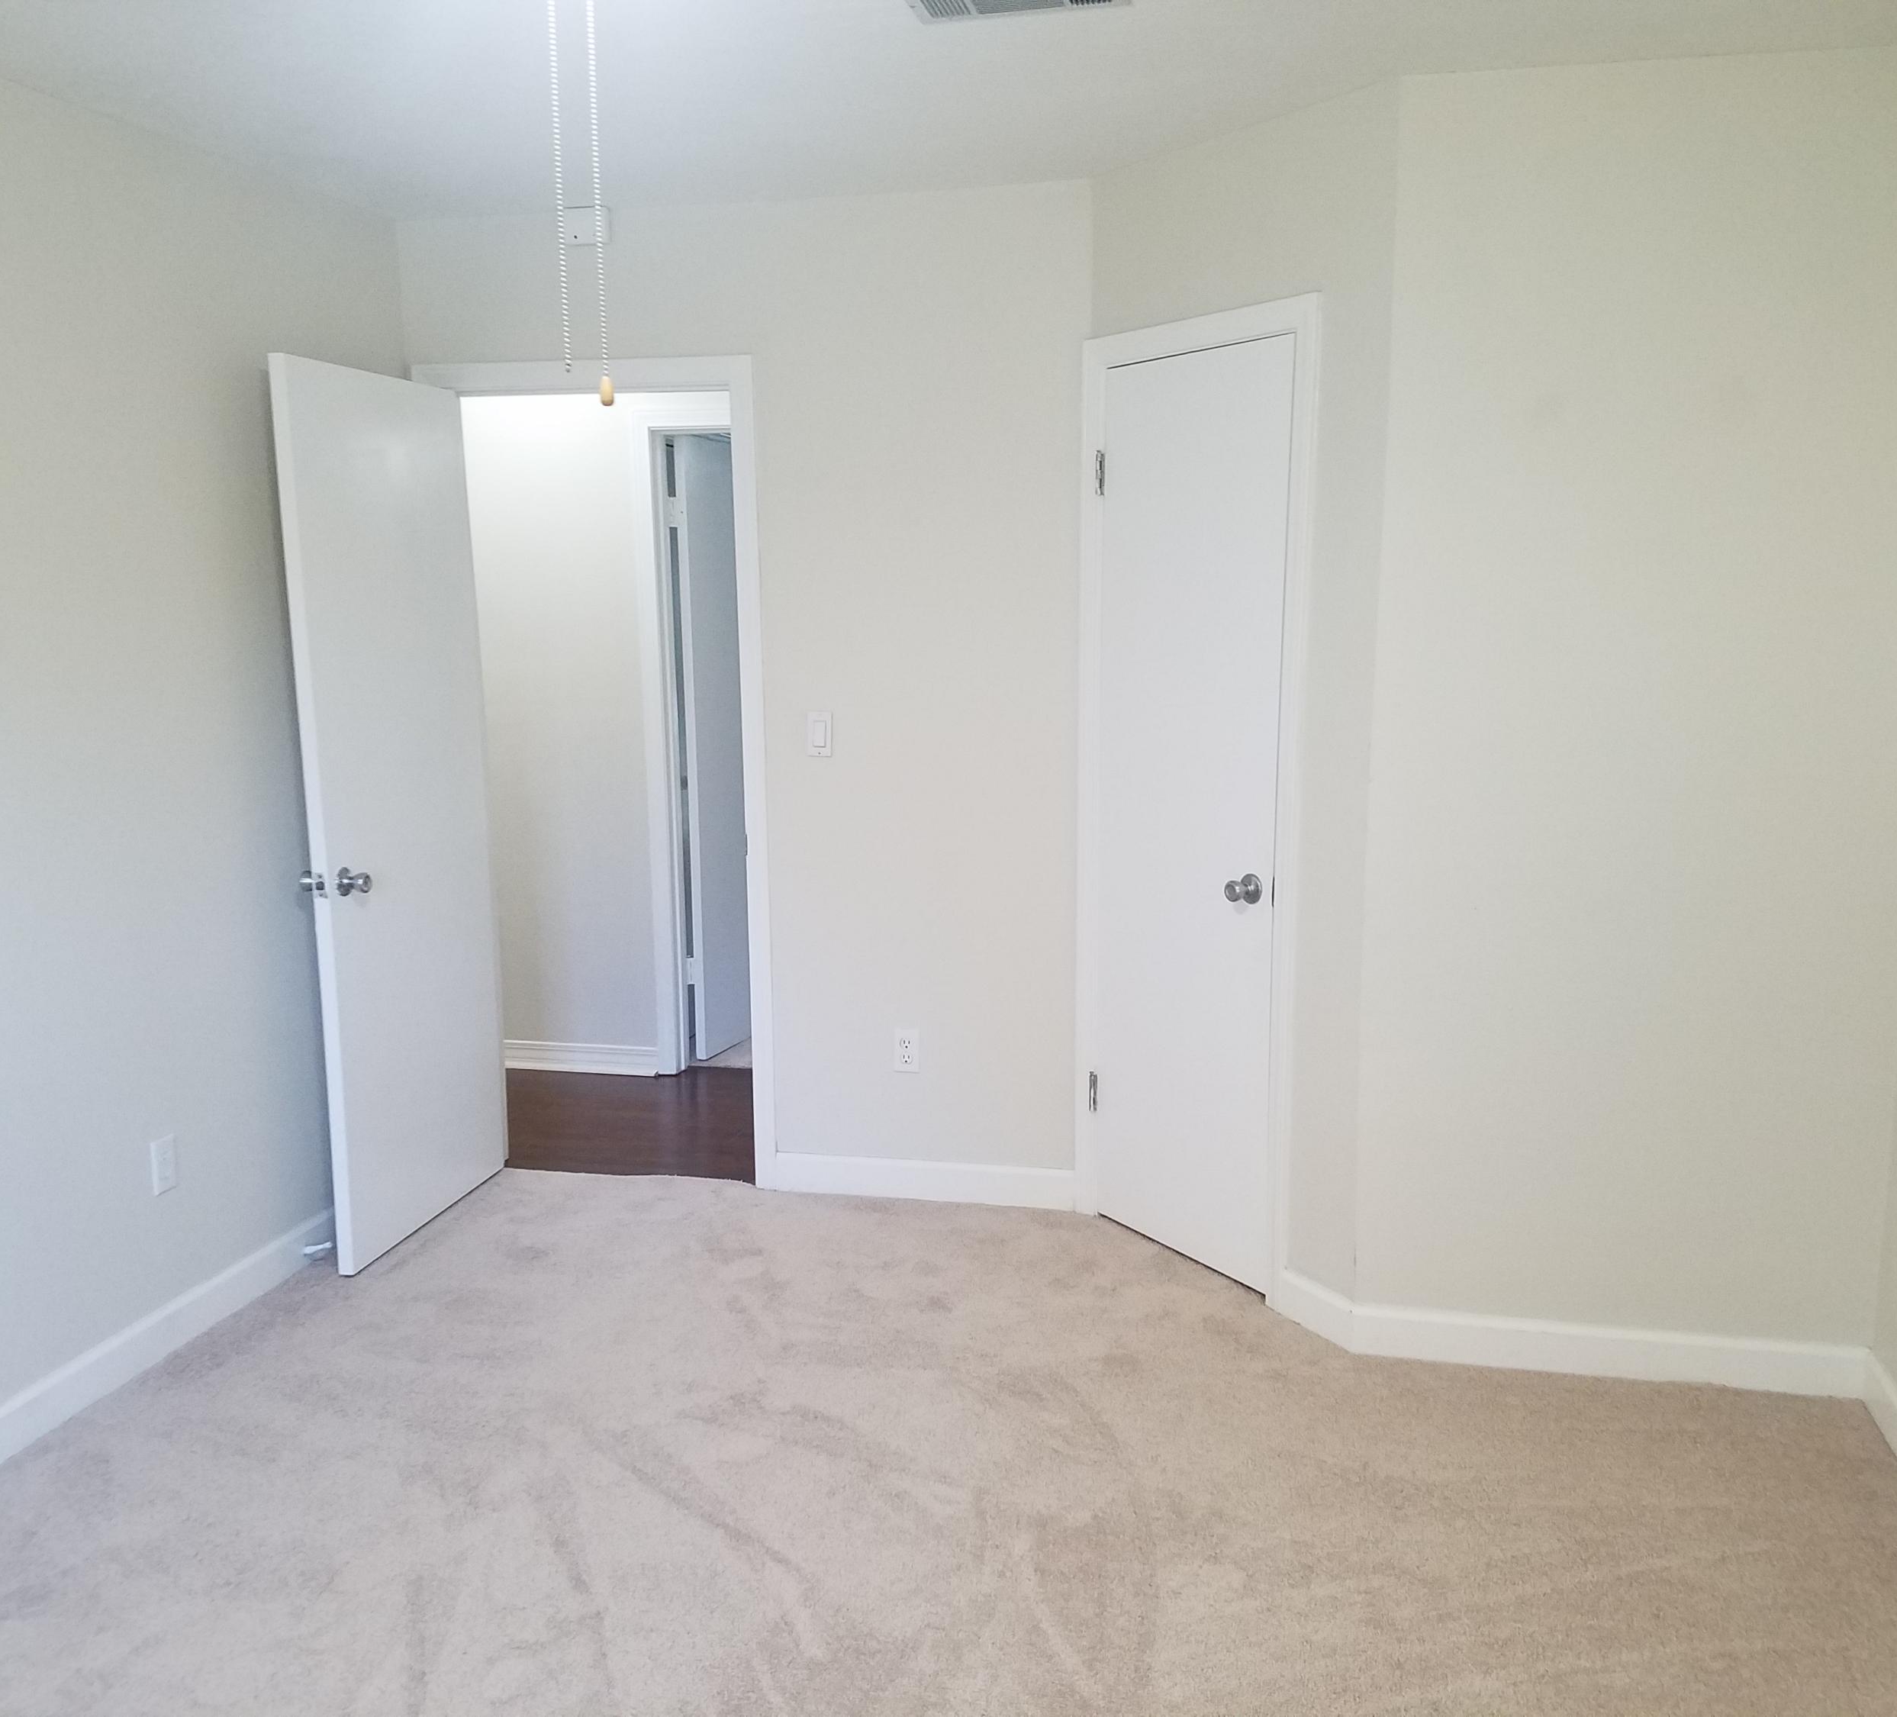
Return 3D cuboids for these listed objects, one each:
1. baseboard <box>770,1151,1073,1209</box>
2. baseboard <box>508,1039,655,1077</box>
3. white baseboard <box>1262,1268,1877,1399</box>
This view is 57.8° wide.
[{"bbox_3d":[-0.068,0.813,4.356,0.776,0.105,0.020,2,10,13],"label":"baseboard"},{"bbox_3d":[-1.185,0.640,5.531,0.497,0.100,0.020,2,10,13],"label":"baseboard"},{"bbox_3d":[1.230,0.950,3.476,1.099,0.107,0.175,2,10,13],"label":"white baseboard"}]

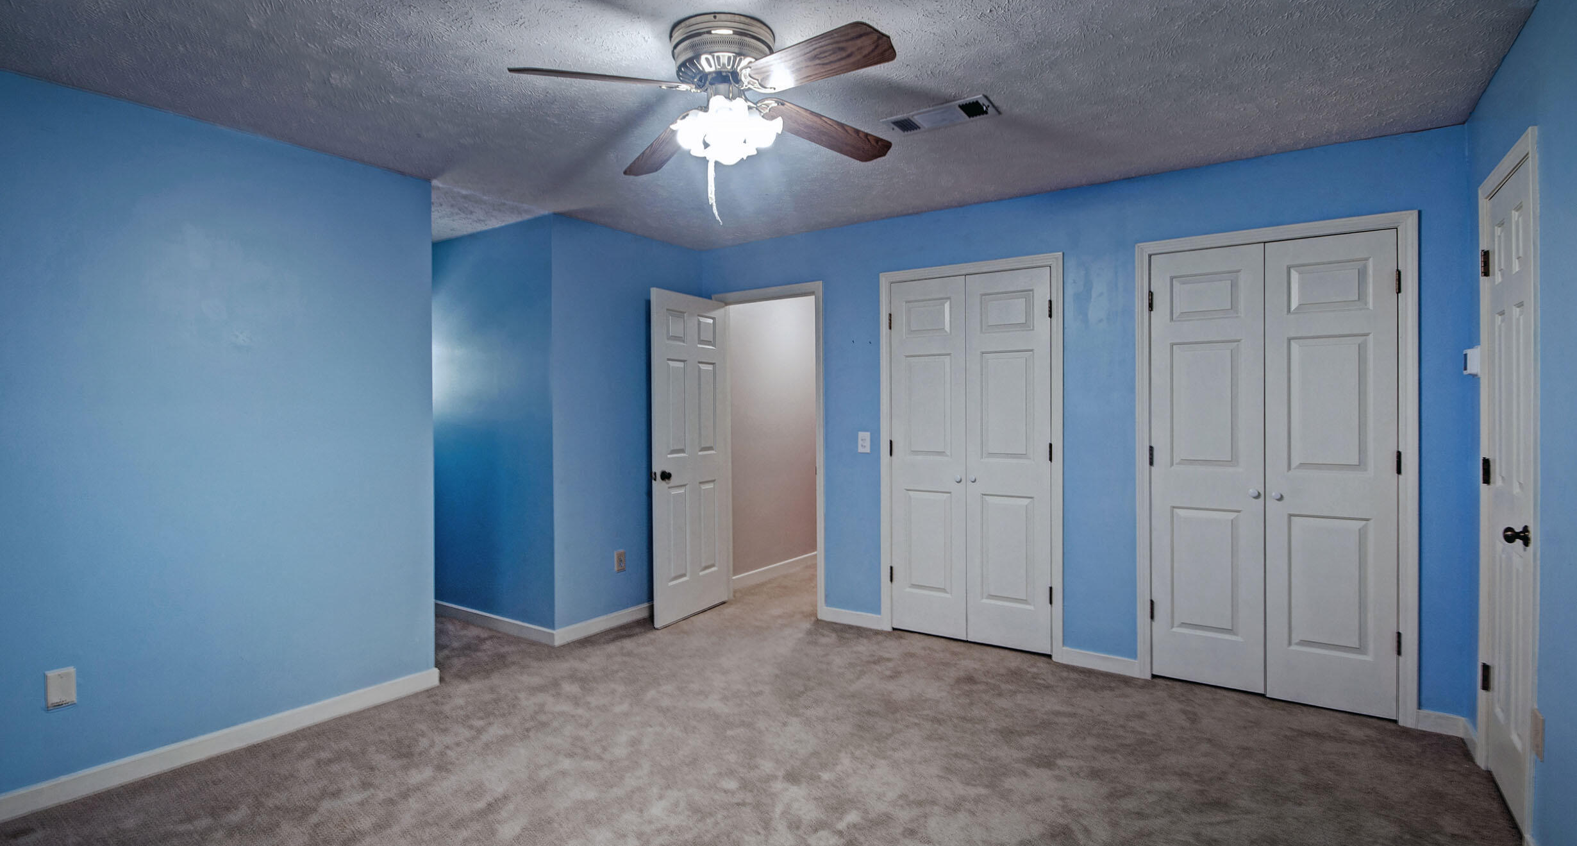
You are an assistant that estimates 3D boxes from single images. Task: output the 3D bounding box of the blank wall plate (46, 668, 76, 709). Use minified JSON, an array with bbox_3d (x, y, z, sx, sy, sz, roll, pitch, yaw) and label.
[{"bbox_3d":[-2.470,0.905,2.228,0.010,0.120,0.072,0,1,38],"label":"blank wall plate"}]

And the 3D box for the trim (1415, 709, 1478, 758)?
[{"bbox_3d":[2.571,1.207,2.552,0.152,0.083,0.283,0,0,35],"label":"trim"}]

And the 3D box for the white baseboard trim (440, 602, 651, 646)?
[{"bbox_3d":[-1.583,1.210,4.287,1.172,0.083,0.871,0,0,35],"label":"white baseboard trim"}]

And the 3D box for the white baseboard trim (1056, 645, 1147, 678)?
[{"bbox_3d":[1.576,1.204,3.316,0.406,0.085,0.020,0,0,31],"label":"white baseboard trim"}]

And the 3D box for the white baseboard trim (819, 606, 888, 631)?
[{"bbox_3d":[0.397,1.203,4.035,0.447,0.085,0.020,0,0,31],"label":"white baseboard trim"}]

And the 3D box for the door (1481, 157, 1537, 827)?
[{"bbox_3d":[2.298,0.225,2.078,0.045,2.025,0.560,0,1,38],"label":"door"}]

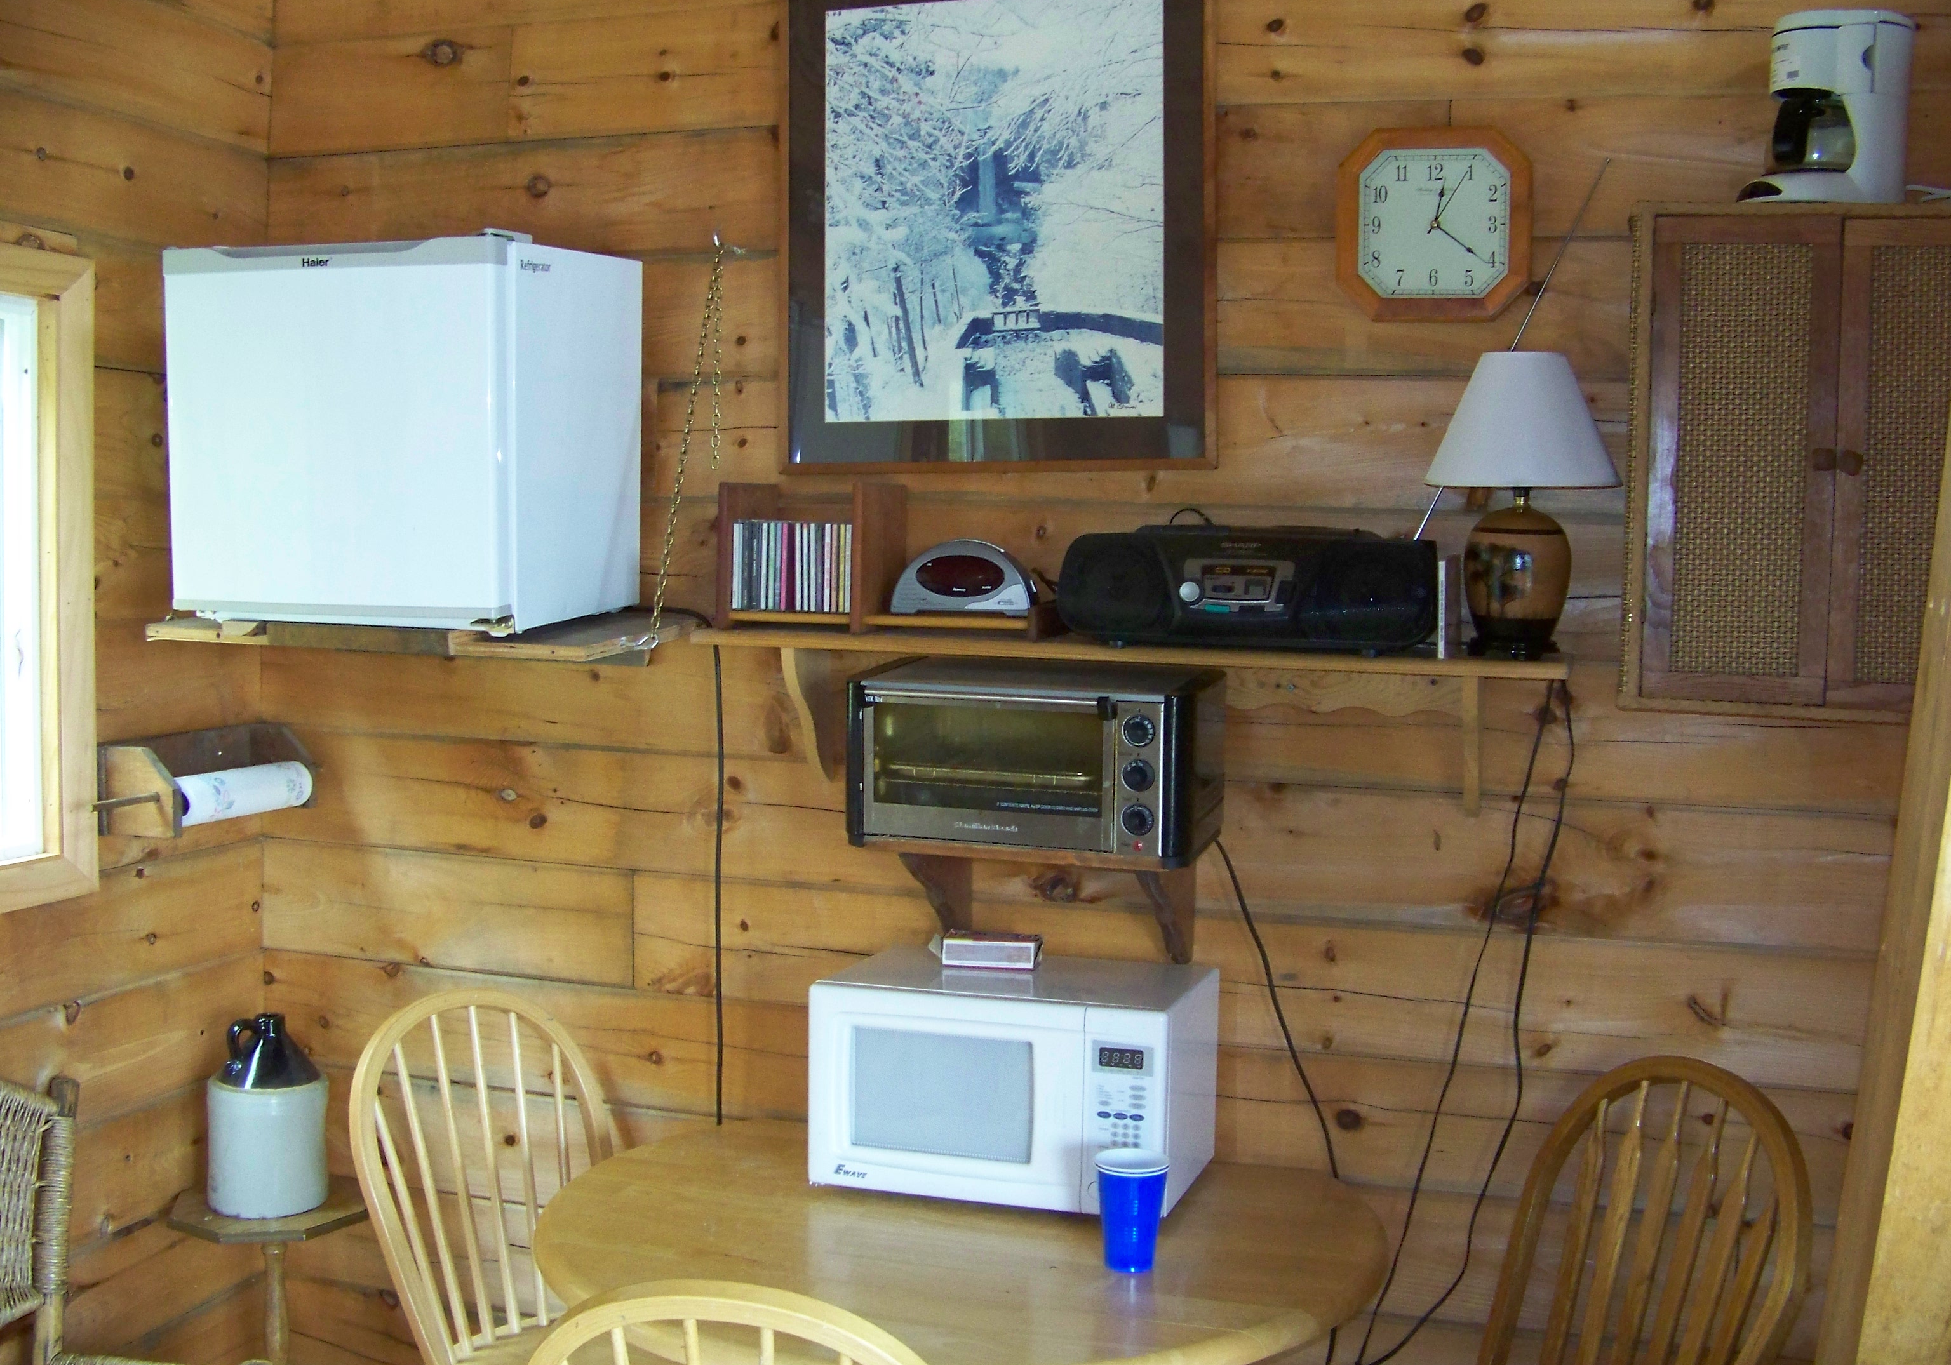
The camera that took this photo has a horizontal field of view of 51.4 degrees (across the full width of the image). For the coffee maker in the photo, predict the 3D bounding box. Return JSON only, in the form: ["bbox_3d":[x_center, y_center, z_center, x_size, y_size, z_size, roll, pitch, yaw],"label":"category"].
[{"bbox_3d":[1.025,-0.684,2.448,0.190,0.242,0.148,0,4,-13],"label":"coffee maker"}]

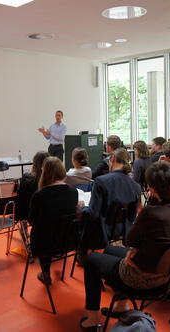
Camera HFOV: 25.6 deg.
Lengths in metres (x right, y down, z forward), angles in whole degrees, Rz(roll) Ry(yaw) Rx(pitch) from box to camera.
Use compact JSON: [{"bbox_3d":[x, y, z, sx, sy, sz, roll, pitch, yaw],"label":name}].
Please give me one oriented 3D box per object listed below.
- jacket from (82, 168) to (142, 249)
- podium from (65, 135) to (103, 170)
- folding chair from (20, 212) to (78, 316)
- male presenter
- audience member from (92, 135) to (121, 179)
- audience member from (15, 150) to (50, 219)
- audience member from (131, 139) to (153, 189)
[{"bbox_3d":[0.242,0.412,3.550,0.500,0.670,0.400,-7,9,-41],"label":"jacket"},{"bbox_3d":[0.012,-0.146,9.126,0.490,1.220,0.750,4,9,42],"label":"podium"},{"bbox_3d":[-0.220,0.765,3.315,0.520,0.790,0.490,5,9,44],"label":"folding chair"},{"bbox_3d":[-0.678,-0.240,7.738,0.500,1.820,0.550,4,8,40],"label":"male presenter"},{"bbox_3d":[0.264,0.264,5.179,0.800,1.340,0.520,5,9,44],"label":"audience member"},{"bbox_3d":[-0.637,0.406,4.664,0.800,1.220,0.500,4,9,42],"label":"audience member"},{"bbox_3d":[0.705,0.247,5.533,0.780,1.270,0.460,5,9,44],"label":"audience member"}]

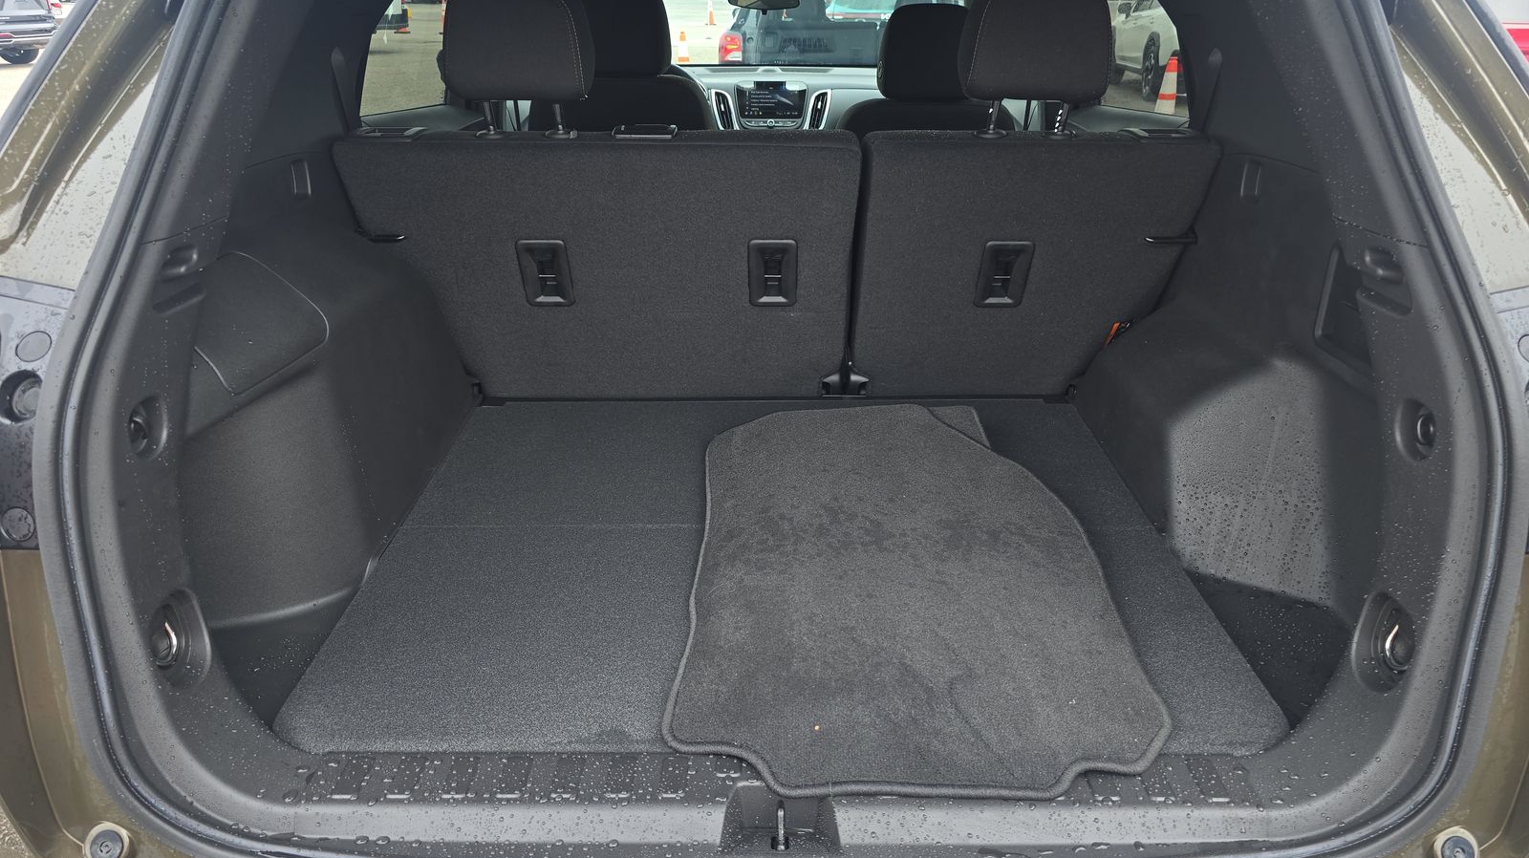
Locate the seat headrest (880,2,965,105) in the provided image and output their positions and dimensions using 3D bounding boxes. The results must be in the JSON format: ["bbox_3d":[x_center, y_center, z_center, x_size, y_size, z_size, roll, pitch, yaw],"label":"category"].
[{"bbox_3d":[0.397,-0.896,2.420,0.250,0.212,0.125,0,33,0],"label":"seat headrest"}]

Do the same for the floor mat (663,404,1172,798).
[{"bbox_3d":[0.168,0.150,1.325,0.515,0.030,0.845,0,26,0],"label":"floor mat"}]

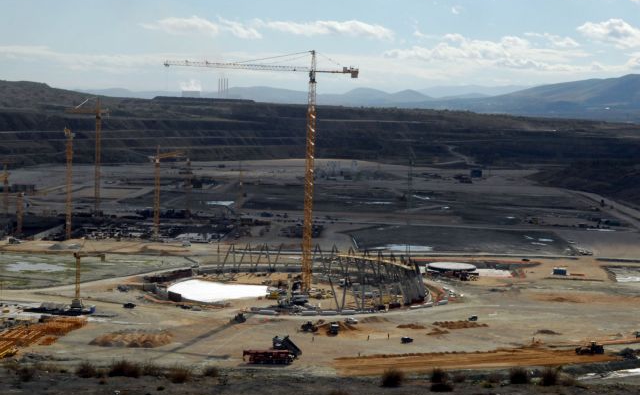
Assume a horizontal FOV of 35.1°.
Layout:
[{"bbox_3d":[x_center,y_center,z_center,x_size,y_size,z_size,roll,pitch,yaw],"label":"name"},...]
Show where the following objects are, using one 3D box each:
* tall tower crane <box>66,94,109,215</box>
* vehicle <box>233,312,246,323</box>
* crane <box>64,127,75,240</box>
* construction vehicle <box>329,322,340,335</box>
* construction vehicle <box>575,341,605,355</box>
[{"bbox_3d":[-153.000,-27.700,664.000,3.500,76.000,70.000,-2,6,-37],"label":"tall tower crane"},{"bbox_3d":[-28.570,43.670,368.460,2.400,3.000,5.000,-3,7,-37],"label":"vehicle"},{"bbox_3d":[-145.470,-8.300,586.960,4.000,64.700,55.000,0,6,-14],"label":"crane"},{"bbox_3d":[5.060,45.740,356.020,2.500,3.300,8.000,1,6,-6],"label":"construction vehicle"},{"bbox_3d":[89.610,50.110,336.180,9.000,3.500,2.800,1,6,-7],"label":"construction vehicle"}]

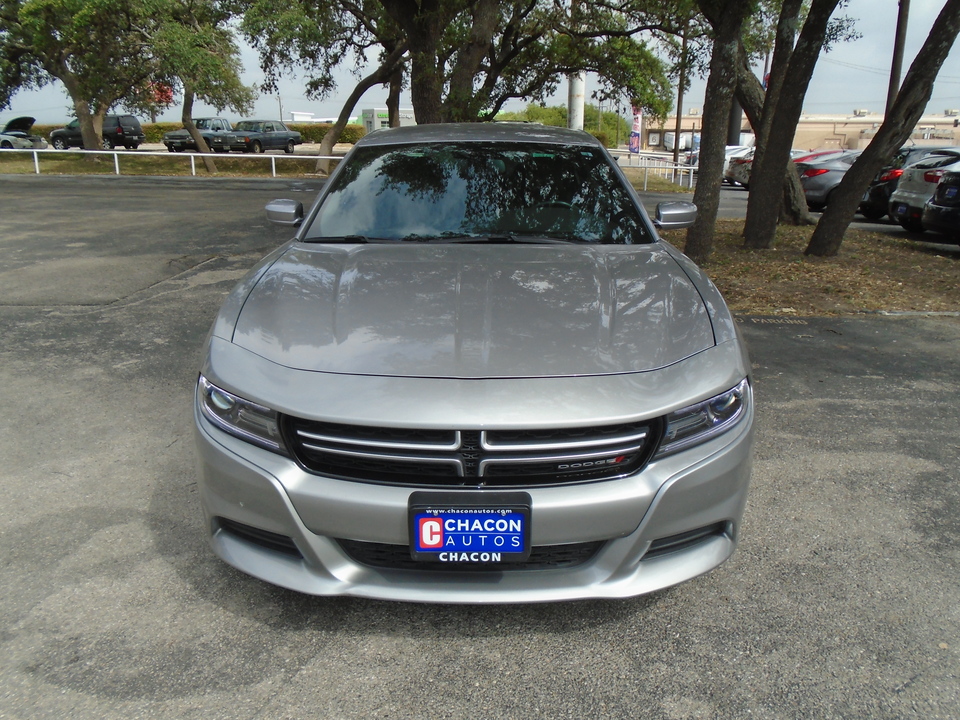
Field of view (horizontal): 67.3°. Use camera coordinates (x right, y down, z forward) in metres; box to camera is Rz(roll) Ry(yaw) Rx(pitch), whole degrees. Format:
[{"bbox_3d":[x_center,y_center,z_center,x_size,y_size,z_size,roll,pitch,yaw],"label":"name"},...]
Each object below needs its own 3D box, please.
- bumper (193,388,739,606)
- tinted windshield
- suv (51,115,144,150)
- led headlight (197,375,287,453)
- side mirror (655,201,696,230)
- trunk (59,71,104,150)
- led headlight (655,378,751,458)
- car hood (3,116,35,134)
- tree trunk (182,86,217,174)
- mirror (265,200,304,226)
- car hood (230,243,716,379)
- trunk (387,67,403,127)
[{"bbox_3d":[-0.023,0.371,2.193,1.870,0.490,0.560,0,18,1],"label":"bumper"},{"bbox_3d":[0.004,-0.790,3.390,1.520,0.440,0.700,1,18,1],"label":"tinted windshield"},{"bbox_3d":[-20.550,-12.170,38.550,4.950,1.850,1.920,4,19,12],"label":"suv"},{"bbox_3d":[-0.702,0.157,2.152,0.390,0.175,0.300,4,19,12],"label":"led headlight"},{"bbox_3d":[0.965,-0.714,3.549,0.210,0.140,0.150,0,18,0],"label":"side mirror"},{"bbox_3d":[-14.737,-9.065,26.734,1.600,3.000,1.000,-9,20,-27],"label":"trunk"},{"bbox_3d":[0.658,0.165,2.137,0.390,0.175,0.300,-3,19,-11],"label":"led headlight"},{"bbox_3d":[-23.127,-11.754,36.176,0.900,0.750,1.400,3,18,8],"label":"car hood"},{"bbox_3d":[-8.269,-6.731,21.146,0.800,2.450,0.500,0,18,1],"label":"tree trunk"},{"bbox_3d":[-0.973,-0.737,3.599,0.210,0.130,0.135,0,18,1],"label":"mirror"},{"bbox_3d":[-0.011,-0.237,2.621,1.600,0.260,1.250,1,18,1],"label":"car hood"},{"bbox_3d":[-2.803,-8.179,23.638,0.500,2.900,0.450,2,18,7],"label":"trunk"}]

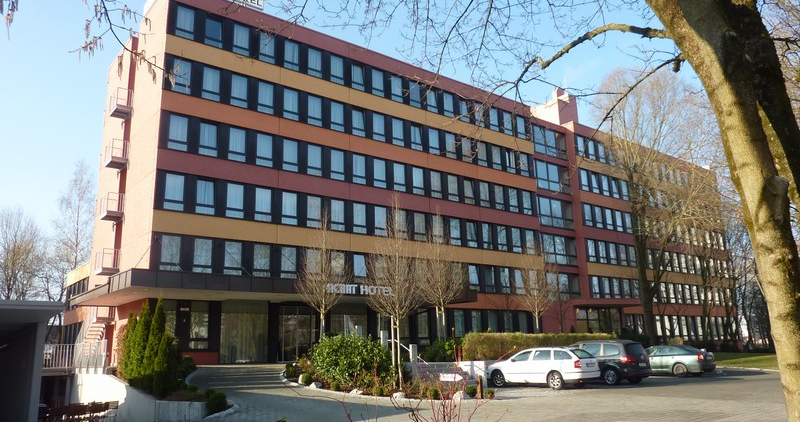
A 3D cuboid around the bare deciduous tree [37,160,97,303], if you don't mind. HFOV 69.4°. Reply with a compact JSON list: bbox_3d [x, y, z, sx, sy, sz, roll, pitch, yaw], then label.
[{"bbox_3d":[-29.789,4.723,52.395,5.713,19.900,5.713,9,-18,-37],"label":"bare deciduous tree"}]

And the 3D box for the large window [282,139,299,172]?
[{"bbox_3d":[-5.783,-2.922,30.547,0.900,1.692,0.120,9,-18,-36],"label":"large window"}]

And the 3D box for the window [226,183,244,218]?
[{"bbox_3d":[-8.003,-0.475,28.111,0.900,1.692,0.120,9,-18,-36],"label":"window"}]

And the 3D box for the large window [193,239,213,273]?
[{"bbox_3d":[-9.069,2.153,26.538,0.900,1.692,0.120,9,-18,-36],"label":"large window"}]

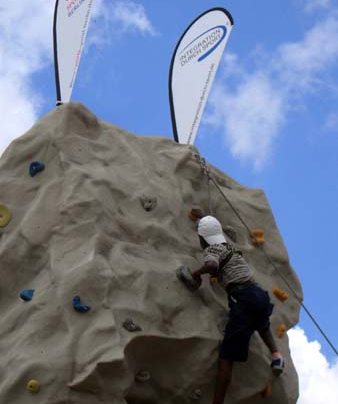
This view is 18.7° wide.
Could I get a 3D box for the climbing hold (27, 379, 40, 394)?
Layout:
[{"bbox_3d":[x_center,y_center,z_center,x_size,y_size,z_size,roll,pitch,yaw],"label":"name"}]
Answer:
[{"bbox_3d":[-0.956,1.302,7.249,0.098,0.098,0.065,-5,-29,4],"label":"climbing hold"}]

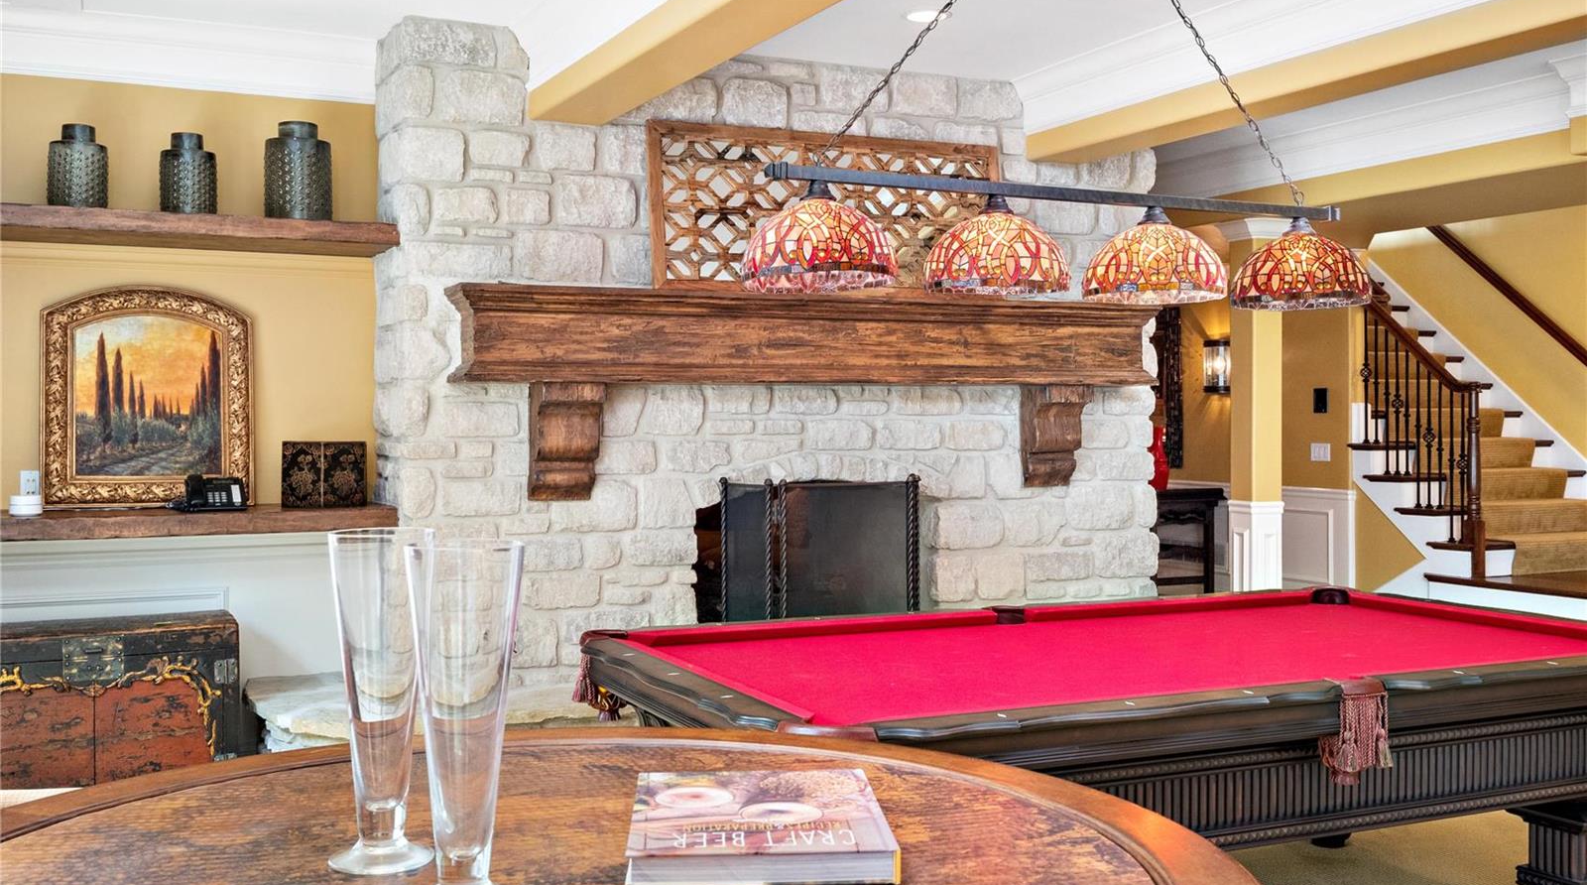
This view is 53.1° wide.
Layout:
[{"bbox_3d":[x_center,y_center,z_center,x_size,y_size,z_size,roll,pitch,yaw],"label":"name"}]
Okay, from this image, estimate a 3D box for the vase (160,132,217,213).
[{"bbox_3d":[-2.288,-1.008,6.001,0.205,0.326,0.205,0,1,-25],"label":"vase"}]

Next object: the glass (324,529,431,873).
[{"bbox_3d":[-0.305,0.188,1.174,0.077,0.244,0.077,0,1,-25],"label":"glass"}]

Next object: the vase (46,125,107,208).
[{"bbox_3d":[-2.632,-1.007,5.840,0.204,0.329,0.204,0,1,-25],"label":"vase"}]

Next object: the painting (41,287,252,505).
[{"bbox_3d":[-2.517,-0.177,6.195,0.767,0.862,0.070,0,1,-25],"label":"painting"}]

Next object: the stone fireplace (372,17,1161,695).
[{"bbox_3d":[0.055,-0.319,7.042,3.610,2.680,0.770,0,1,-25],"label":"stone fireplace"}]

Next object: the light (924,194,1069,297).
[{"bbox_3d":[0.516,-0.508,4.024,0.366,0.242,0.366,0,1,0],"label":"light"}]

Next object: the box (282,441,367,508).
[{"bbox_3d":[-1.883,0.127,6.364,0.320,0.263,0.140,0,1,-25],"label":"box"}]

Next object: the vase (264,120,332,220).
[{"bbox_3d":[-1.926,-1.050,6.170,0.257,0.404,0.257,0,1,-25],"label":"vase"}]

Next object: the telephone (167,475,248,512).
[{"bbox_3d":[-2.260,0.197,6.178,0.245,0.142,0.190,0,1,-25],"label":"telephone"}]

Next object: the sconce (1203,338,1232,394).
[{"bbox_3d":[2.871,-0.508,10.662,0.150,0.383,0.230,0,1,-25],"label":"sconce"}]

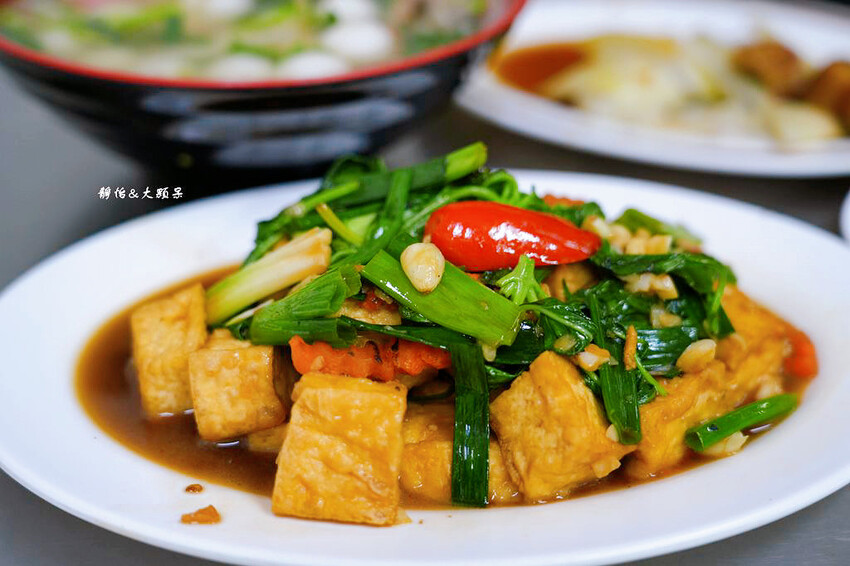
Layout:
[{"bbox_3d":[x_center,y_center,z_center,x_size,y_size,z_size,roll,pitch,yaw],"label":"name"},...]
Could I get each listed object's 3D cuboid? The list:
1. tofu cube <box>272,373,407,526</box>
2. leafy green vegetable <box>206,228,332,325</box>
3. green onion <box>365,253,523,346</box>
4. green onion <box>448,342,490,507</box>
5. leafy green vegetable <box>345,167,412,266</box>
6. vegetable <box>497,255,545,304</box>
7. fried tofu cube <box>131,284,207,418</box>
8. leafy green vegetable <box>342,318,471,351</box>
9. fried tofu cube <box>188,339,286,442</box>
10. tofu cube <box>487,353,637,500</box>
[{"bbox_3d":[-0.026,0.049,0.402,0.034,0.037,0.029,5,7,3],"label":"tofu cube"},{"bbox_3d":[-0.051,-0.003,0.434,0.039,0.013,0.011,-25,-1,1],"label":"leafy green vegetable"},{"bbox_3d":[0.005,0.004,0.419,0.048,0.014,0.009,22,-2,12],"label":"green onion"},{"bbox_3d":[0.013,0.042,0.400,0.011,0.008,0.049,-1,63,1],"label":"green onion"},{"bbox_3d":[-0.016,-0.023,0.449,0.014,0.010,0.045,22,44,3],"label":"leafy green vegetable"},{"bbox_3d":[0.031,-0.001,0.431,0.013,0.008,0.015,11,65,1],"label":"vegetable"},{"bbox_3d":[-0.084,0.023,0.440,0.021,0.034,0.022,-13,19,-10],"label":"fried tofu cube"},{"bbox_3d":[-0.005,0.015,0.411,0.038,0.006,0.008,8,80,2],"label":"leafy green vegetable"},{"bbox_3d":[-0.059,0.034,0.427,0.025,0.028,0.023,-10,18,-5],"label":"fried tofu cube"},{"bbox_3d":[0.042,0.044,0.410,0.031,0.029,0.027,-21,9,11],"label":"tofu cube"}]

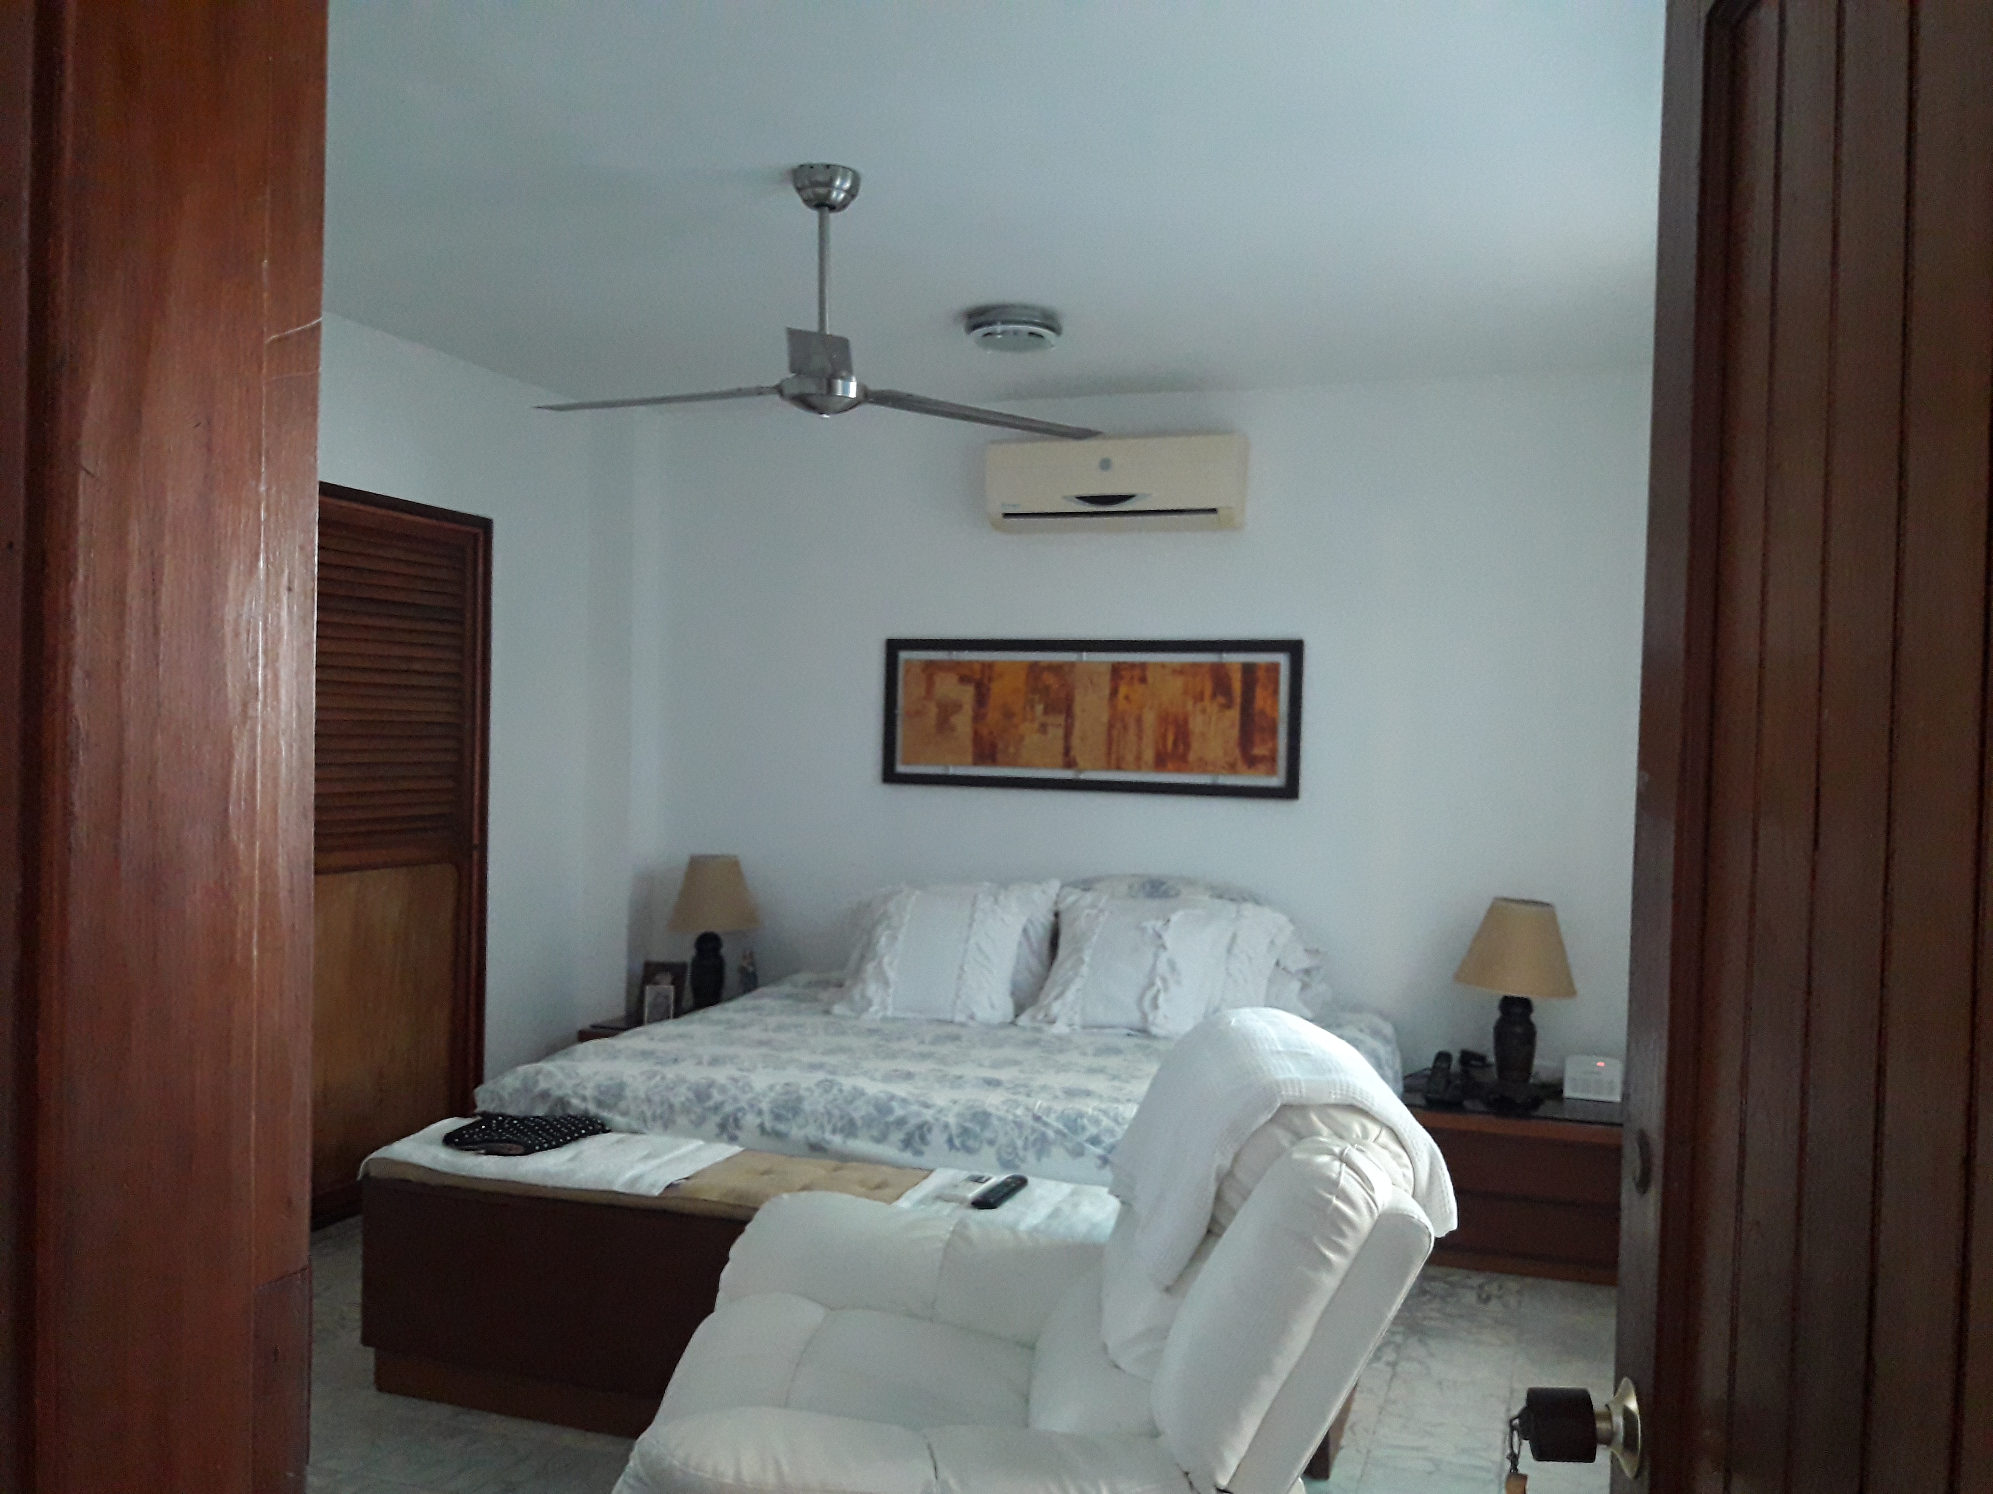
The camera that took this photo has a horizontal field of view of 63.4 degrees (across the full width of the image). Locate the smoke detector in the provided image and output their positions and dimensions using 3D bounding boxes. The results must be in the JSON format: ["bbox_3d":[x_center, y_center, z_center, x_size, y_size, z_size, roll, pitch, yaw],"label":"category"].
[{"bbox_3d":[0.046,-1.082,4.165,0.251,0.066,0.251,1,1,0],"label":"smoke detector"}]

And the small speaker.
[{"bbox_3d":[1.710,0.942,4.625,0.156,0.123,0.065,2,1,17],"label":"small speaker"}]

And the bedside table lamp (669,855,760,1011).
[{"bbox_3d":[-0.938,0.644,5.317,0.318,0.564,0.318,2,1,17],"label":"bedside table lamp"}]

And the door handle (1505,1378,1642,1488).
[{"bbox_3d":[0.387,0.459,1.080,0.084,0.072,0.070,2,1,8],"label":"door handle"}]

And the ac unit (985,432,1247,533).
[{"bbox_3d":[0.386,-0.803,5.015,0.817,0.282,0.200,2,1,17],"label":"ac unit"}]

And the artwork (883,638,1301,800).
[{"bbox_3d":[0.285,-0.100,5.144,1.357,0.480,0.030,2,1,17],"label":"artwork"}]

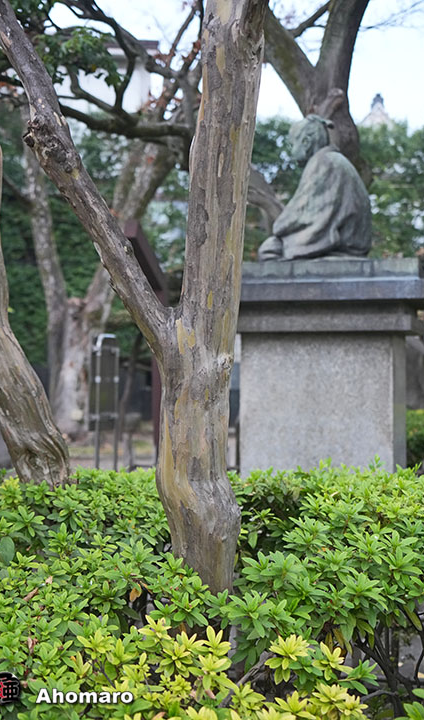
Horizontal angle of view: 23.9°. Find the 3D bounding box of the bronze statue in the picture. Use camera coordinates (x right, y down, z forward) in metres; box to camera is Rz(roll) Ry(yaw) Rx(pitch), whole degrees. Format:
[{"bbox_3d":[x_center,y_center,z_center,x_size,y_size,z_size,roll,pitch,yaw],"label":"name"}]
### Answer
[{"bbox_3d":[0.656,-1.104,6.400,0.690,0.920,0.640,0,0,17],"label":"bronze statue"}]

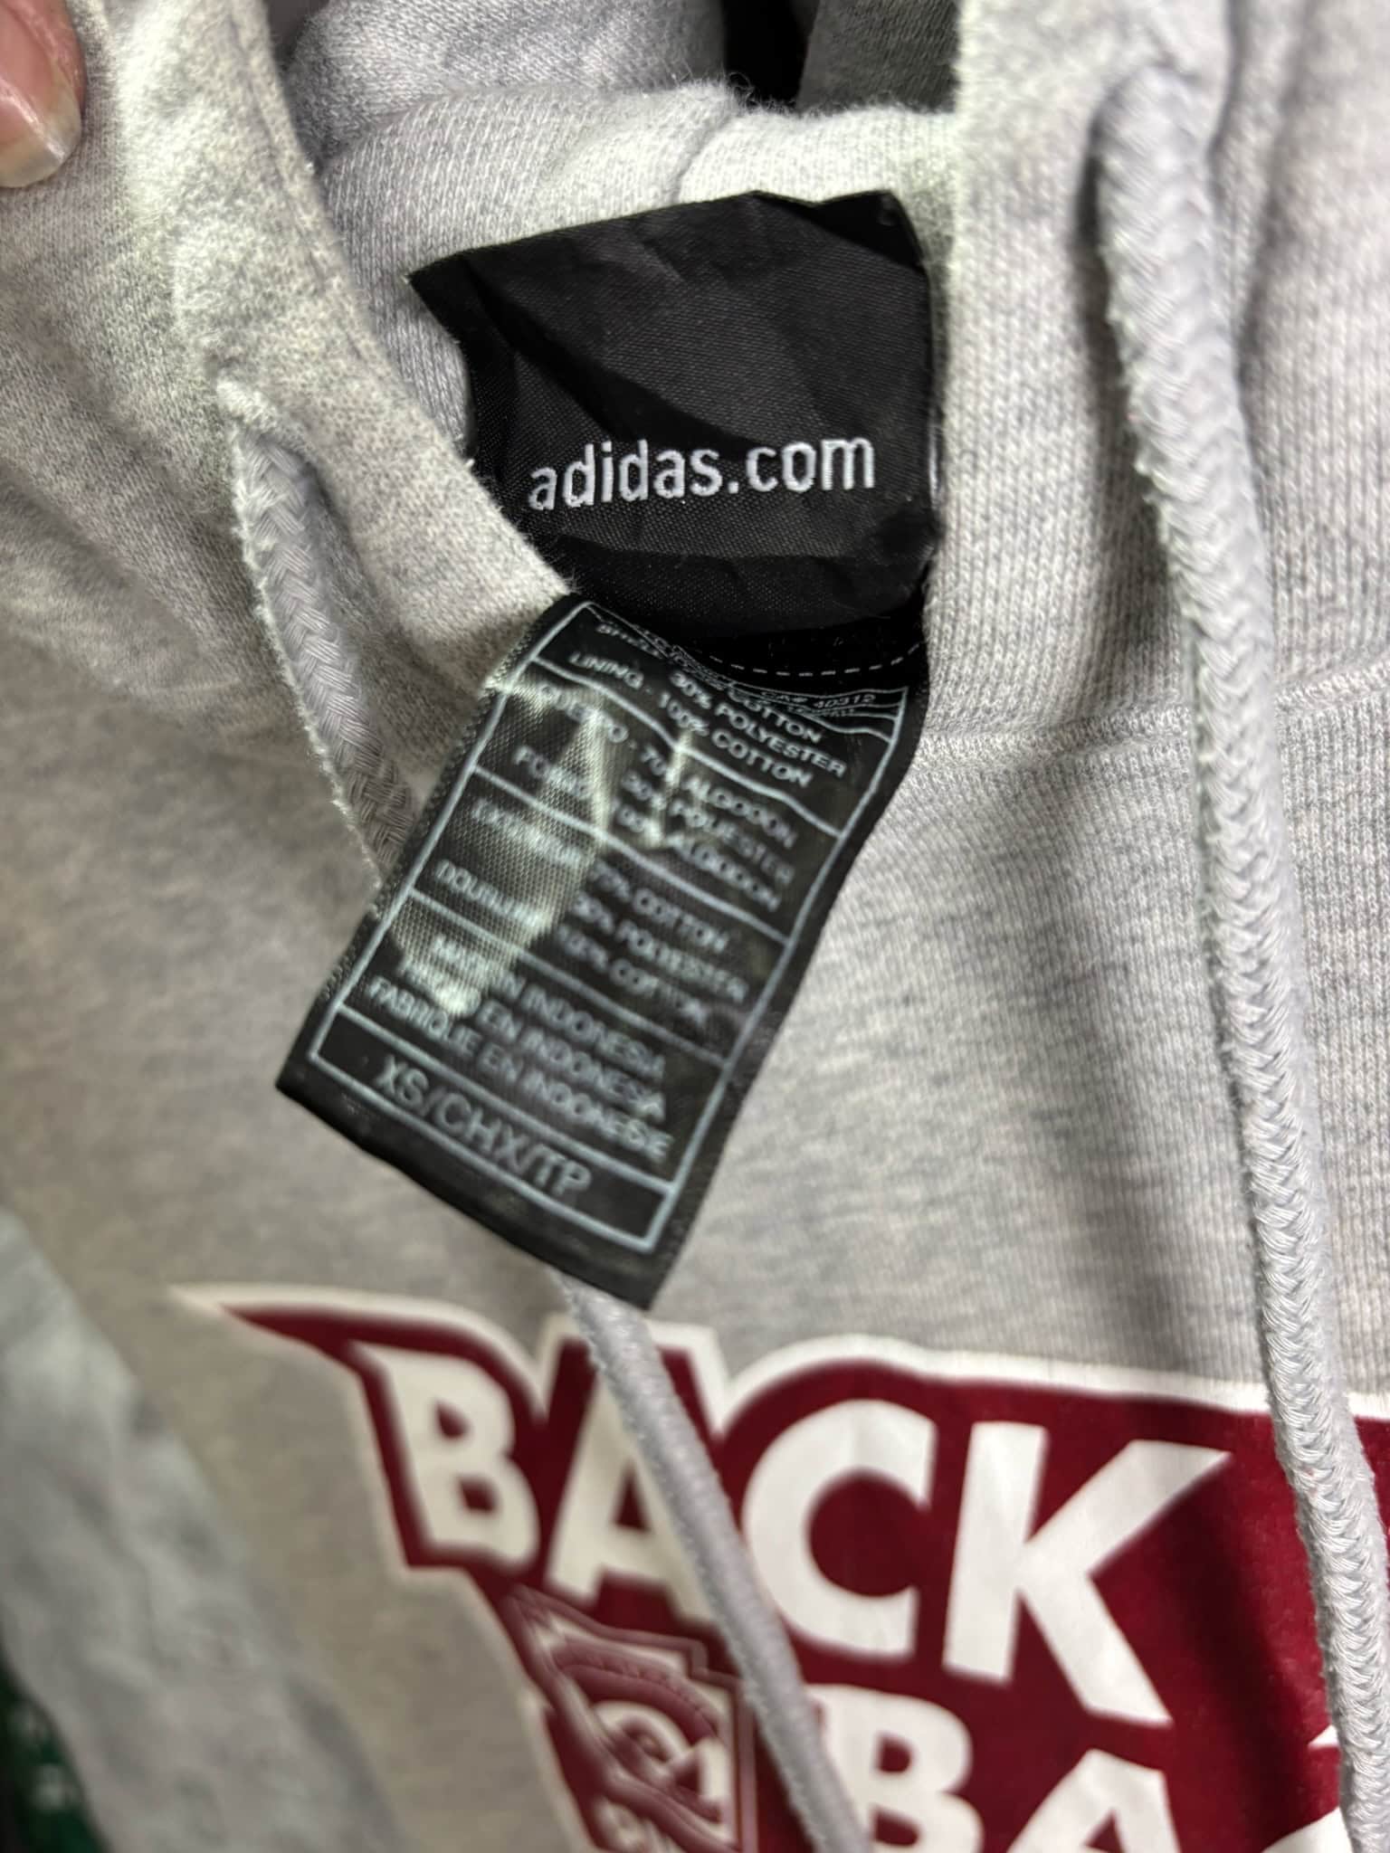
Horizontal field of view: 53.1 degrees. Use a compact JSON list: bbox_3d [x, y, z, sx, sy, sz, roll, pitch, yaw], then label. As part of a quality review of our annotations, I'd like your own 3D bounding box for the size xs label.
[{"bbox_3d":[-0.007,-0.001,0.125,0.057,0.037,0.009,-63,6,-16],"label":"size xs label"}]

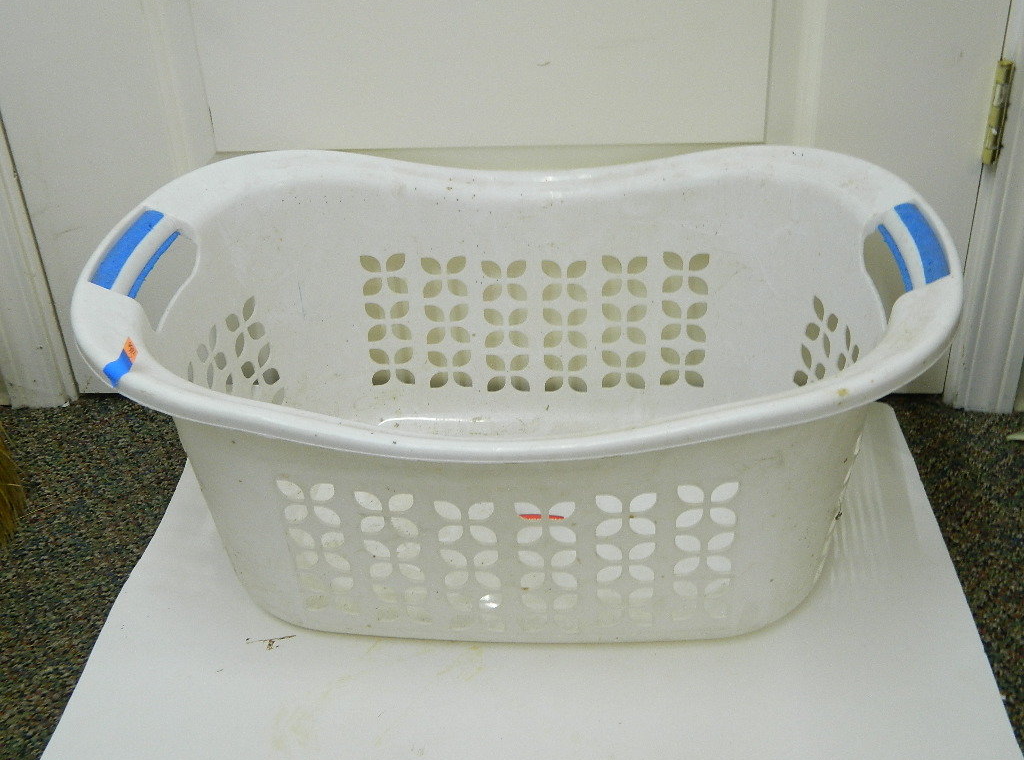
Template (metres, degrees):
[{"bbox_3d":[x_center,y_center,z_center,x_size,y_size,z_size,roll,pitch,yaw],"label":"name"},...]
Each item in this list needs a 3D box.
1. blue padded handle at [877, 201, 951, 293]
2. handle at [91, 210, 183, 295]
[{"bbox_3d":[0.302,-0.099,0.921,0.035,0.026,0.122,0,32,5],"label":"blue padded handle"},{"bbox_3d":[-0.298,-0.099,0.972,0.035,0.026,0.122,0,32,5],"label":"handle"}]

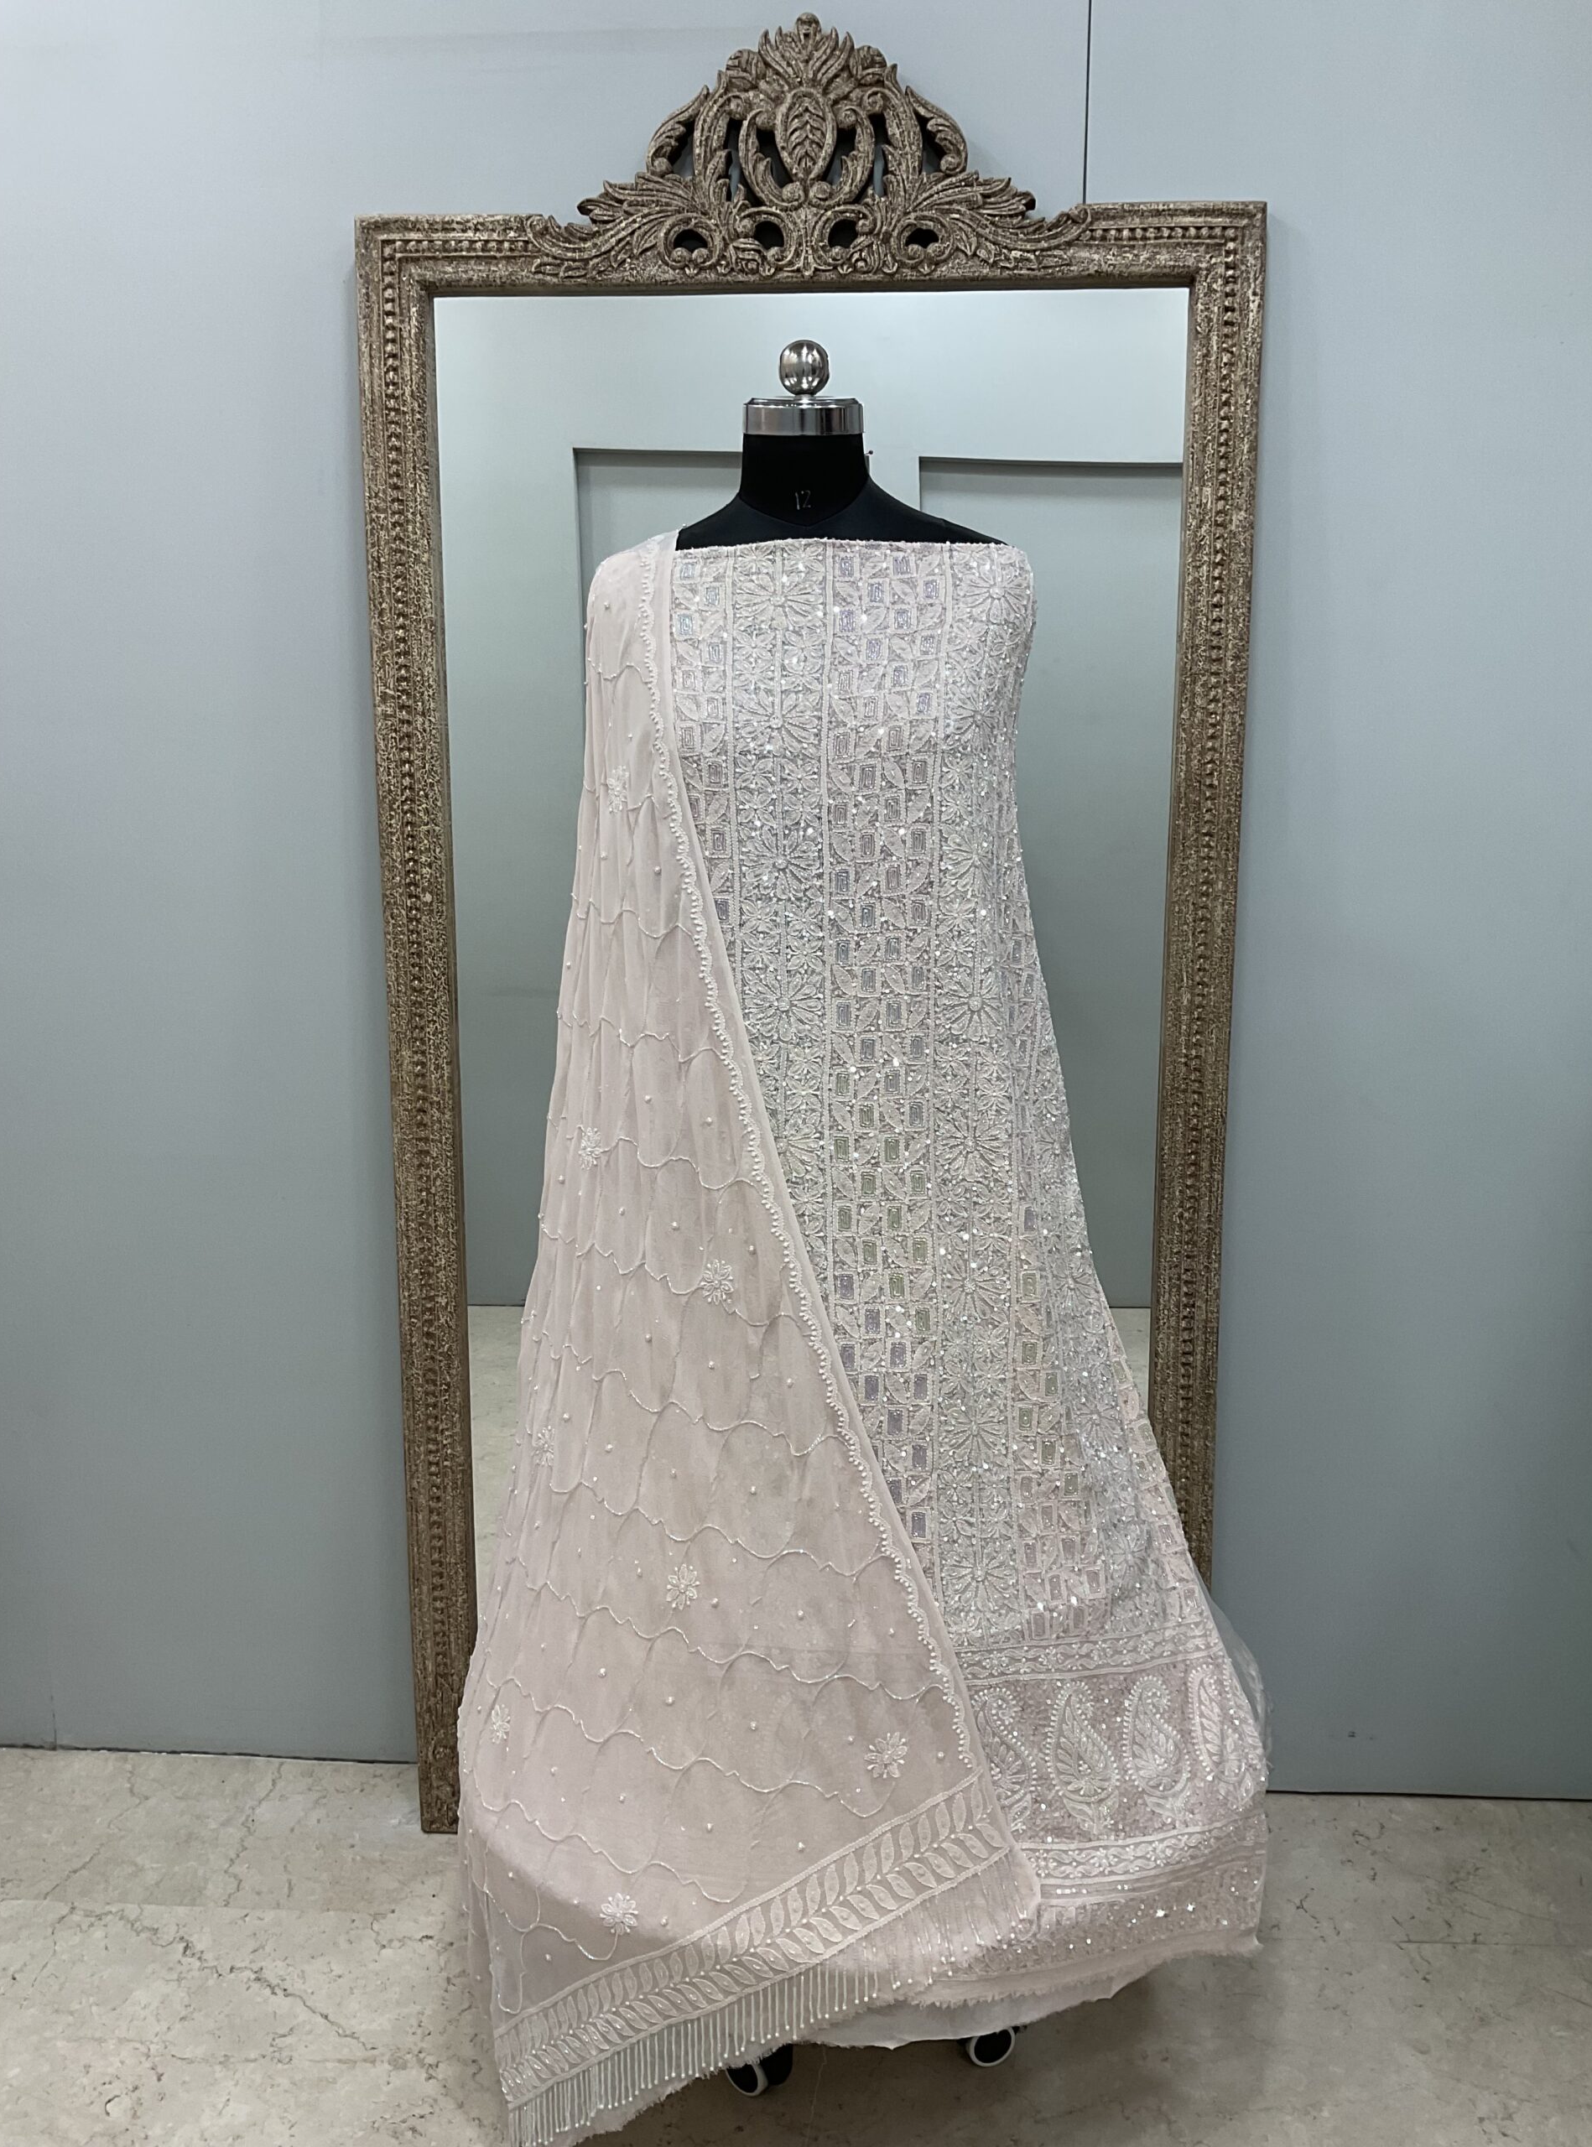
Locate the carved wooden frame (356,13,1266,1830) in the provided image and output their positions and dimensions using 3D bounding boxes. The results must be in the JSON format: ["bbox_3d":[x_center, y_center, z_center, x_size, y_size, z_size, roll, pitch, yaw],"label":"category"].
[{"bbox_3d":[0.013,-0.074,1.971,0.914,1.974,0.065,1,10,3],"label":"carved wooden frame"}]

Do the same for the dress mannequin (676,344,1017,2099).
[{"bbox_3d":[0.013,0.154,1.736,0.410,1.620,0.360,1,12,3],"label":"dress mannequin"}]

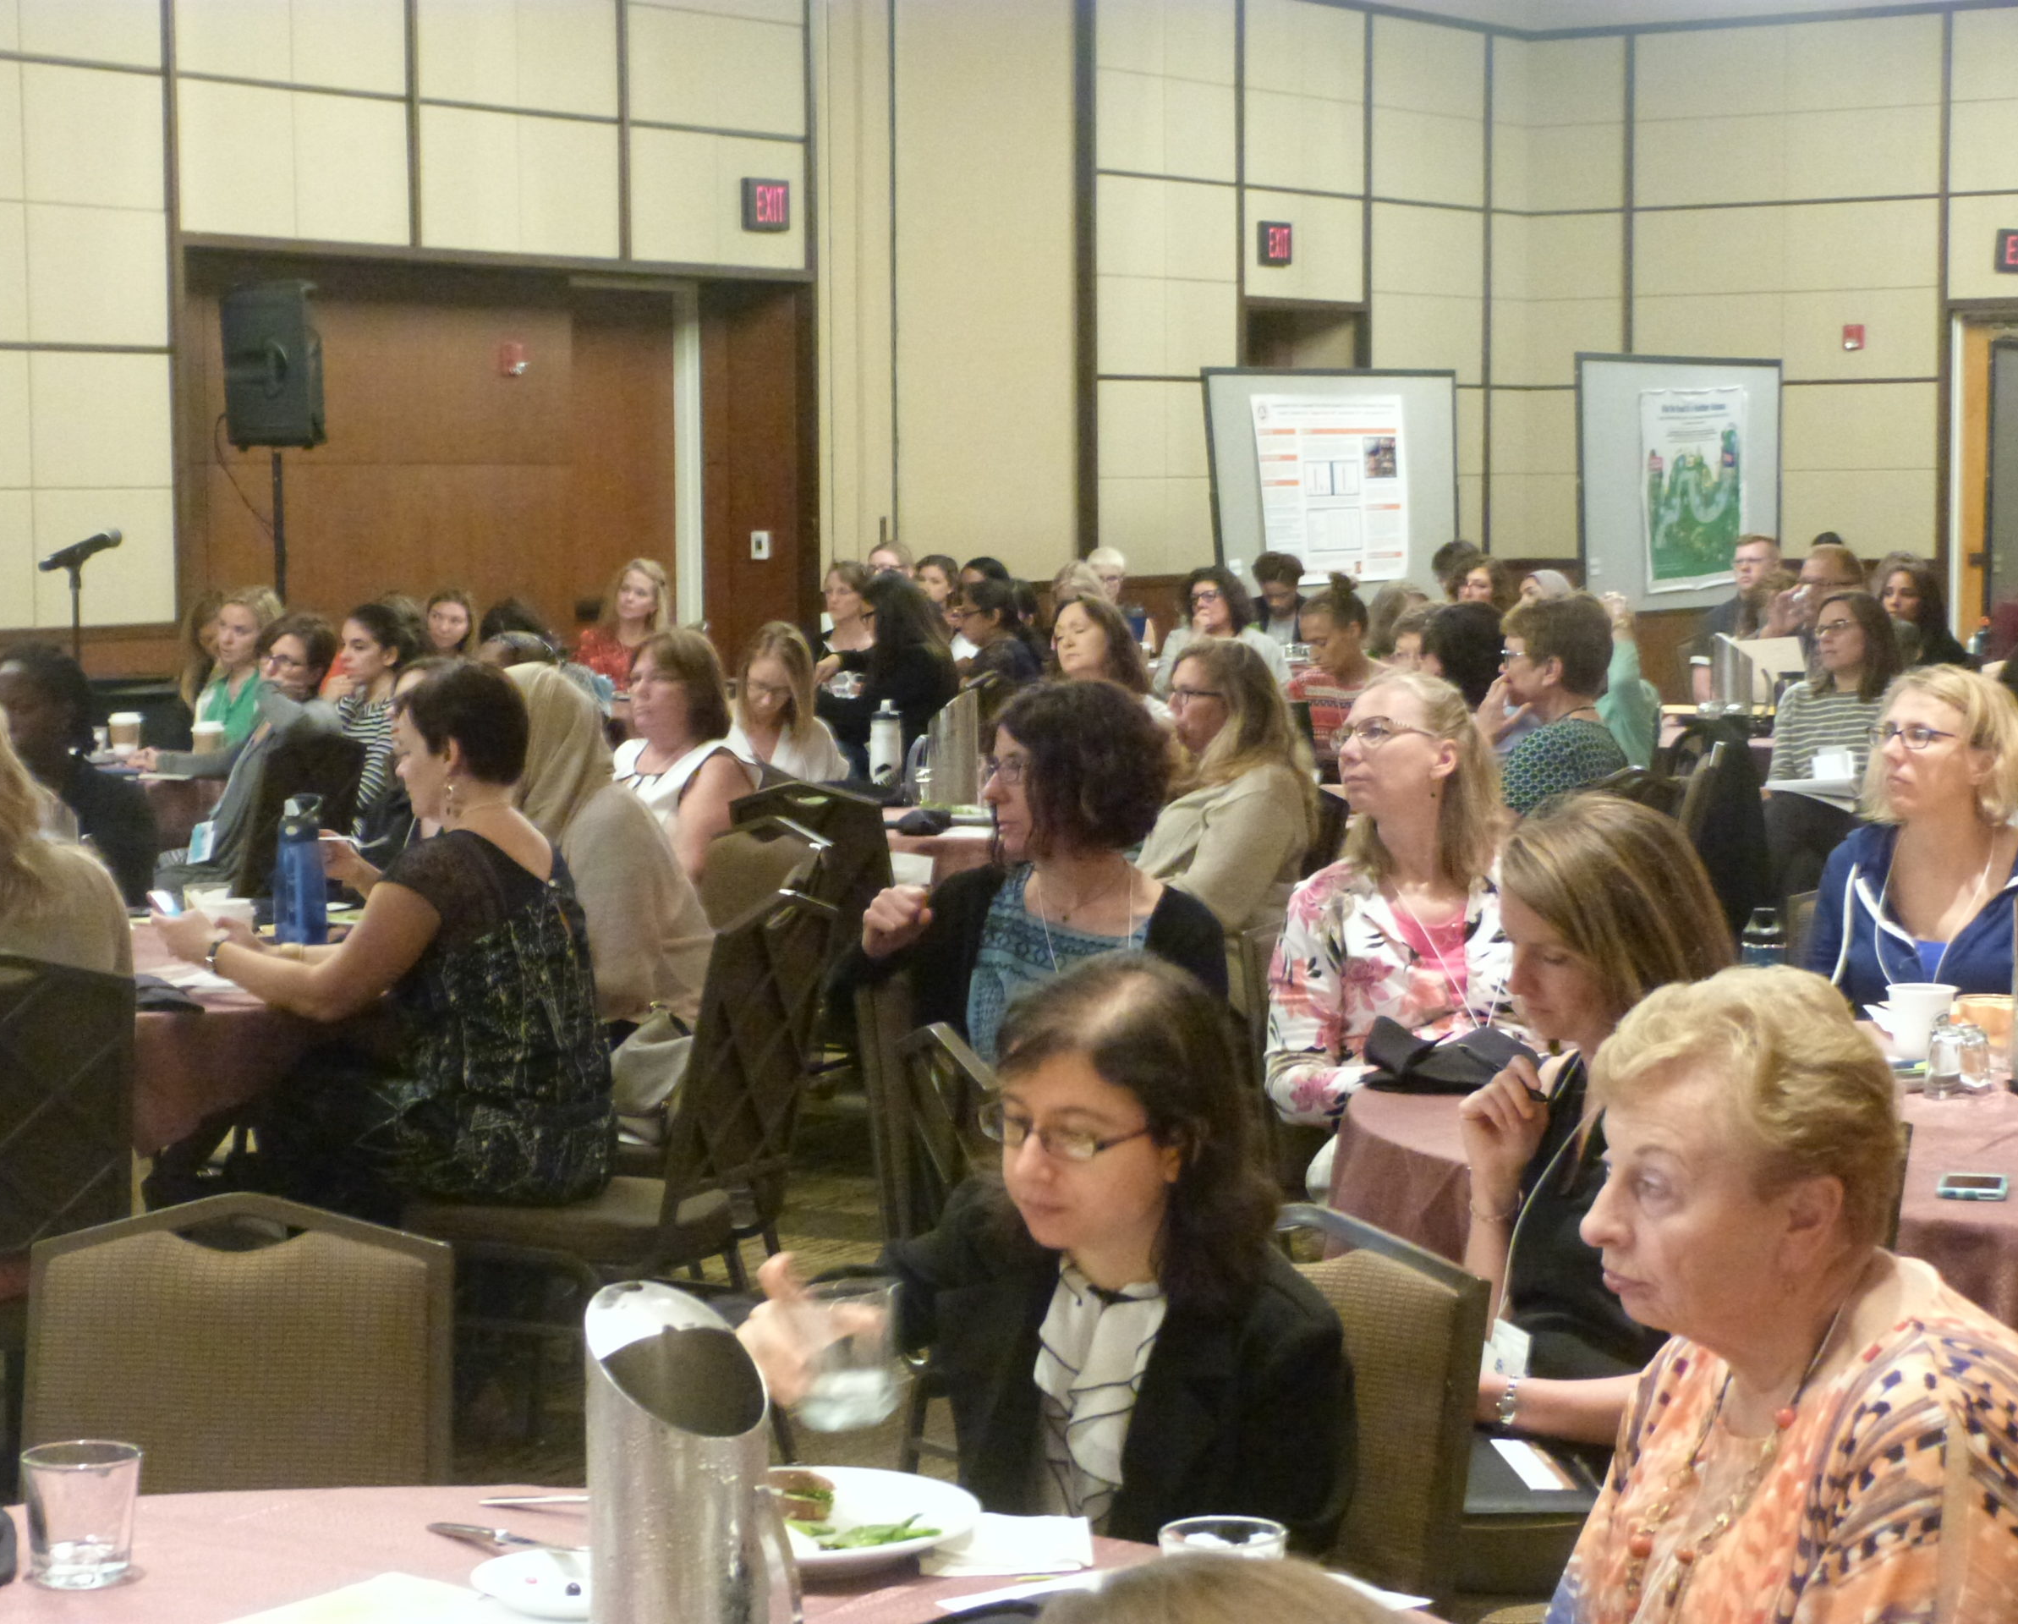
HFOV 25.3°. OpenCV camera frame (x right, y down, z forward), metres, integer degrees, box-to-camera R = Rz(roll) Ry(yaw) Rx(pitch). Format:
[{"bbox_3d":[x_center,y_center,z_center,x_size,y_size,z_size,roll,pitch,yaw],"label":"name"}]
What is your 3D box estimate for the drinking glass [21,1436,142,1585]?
[{"bbox_3d":[-0.705,0.534,3.421,0.090,0.094,0.090,0,4,0],"label":"drinking glass"}]

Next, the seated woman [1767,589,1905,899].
[{"bbox_3d":[2.120,0.031,11.950,0.500,1.220,0.780,3,5,33],"label":"seated woman"}]

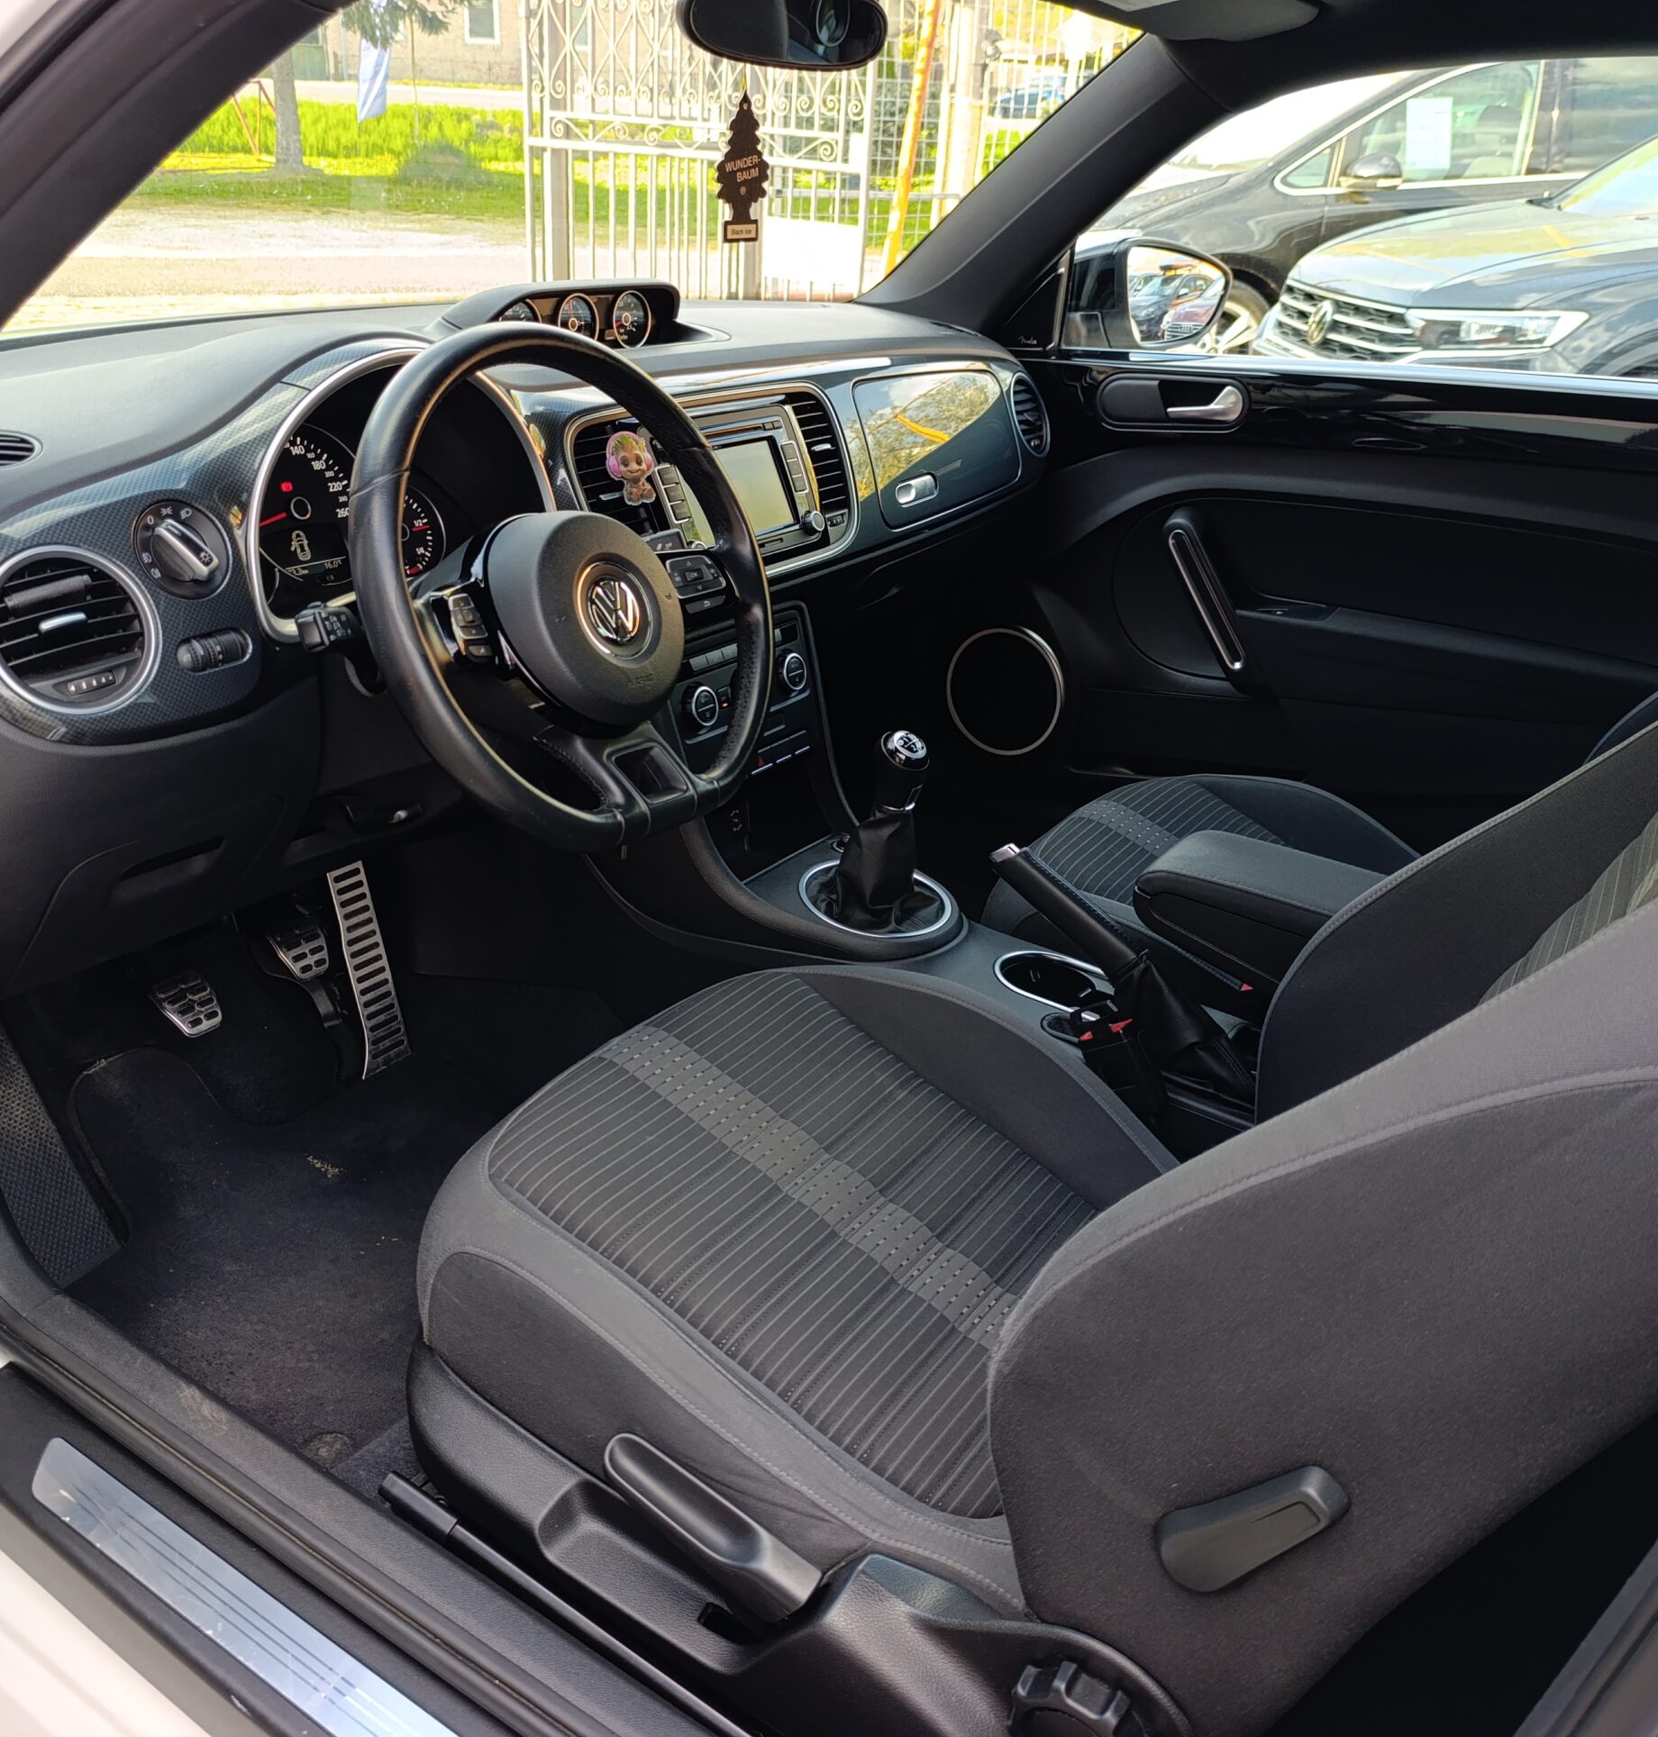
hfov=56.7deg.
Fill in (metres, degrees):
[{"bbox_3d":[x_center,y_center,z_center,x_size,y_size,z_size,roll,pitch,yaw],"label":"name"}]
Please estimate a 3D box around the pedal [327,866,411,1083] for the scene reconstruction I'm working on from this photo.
[{"bbox_3d":[-0.491,0.106,1.621,0.030,0.228,0.048,-1,13,37],"label":"pedal"}]

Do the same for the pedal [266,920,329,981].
[{"bbox_3d":[-0.516,0.080,1.499,0.022,0.052,0.062,-22,5,41],"label":"pedal"}]

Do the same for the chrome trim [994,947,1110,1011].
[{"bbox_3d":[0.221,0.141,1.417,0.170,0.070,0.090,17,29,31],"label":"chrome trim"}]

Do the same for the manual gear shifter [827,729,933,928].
[{"bbox_3d":[0.050,-0.047,1.449,0.110,0.180,0.100,2,24,-1],"label":"manual gear shifter"}]

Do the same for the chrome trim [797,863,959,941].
[{"bbox_3d":[0.046,0.032,1.488,0.150,0.020,0.150,7,30,-4],"label":"chrome trim"}]

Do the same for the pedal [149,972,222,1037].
[{"bbox_3d":[-0.587,0.125,1.405,0.025,0.051,0.052,-28,1,40],"label":"pedal"}]

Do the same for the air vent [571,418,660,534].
[{"bbox_3d":[-0.182,-0.333,1.308,0.035,0.097,0.087,4,22,36],"label":"air vent"}]

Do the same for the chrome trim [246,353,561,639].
[{"bbox_3d":[-0.308,-0.291,1.144,0.055,0.205,0.305,2,20,36],"label":"chrome trim"}]

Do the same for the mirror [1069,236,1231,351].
[{"bbox_3d":[0.428,-0.762,2.043,0.220,0.150,0.130,-19,32,-37],"label":"mirror"}]

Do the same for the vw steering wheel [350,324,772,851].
[{"bbox_3d":[-0.182,-0.198,1.080,0.100,0.360,0.370,-6,16,40],"label":"vw steering wheel"}]

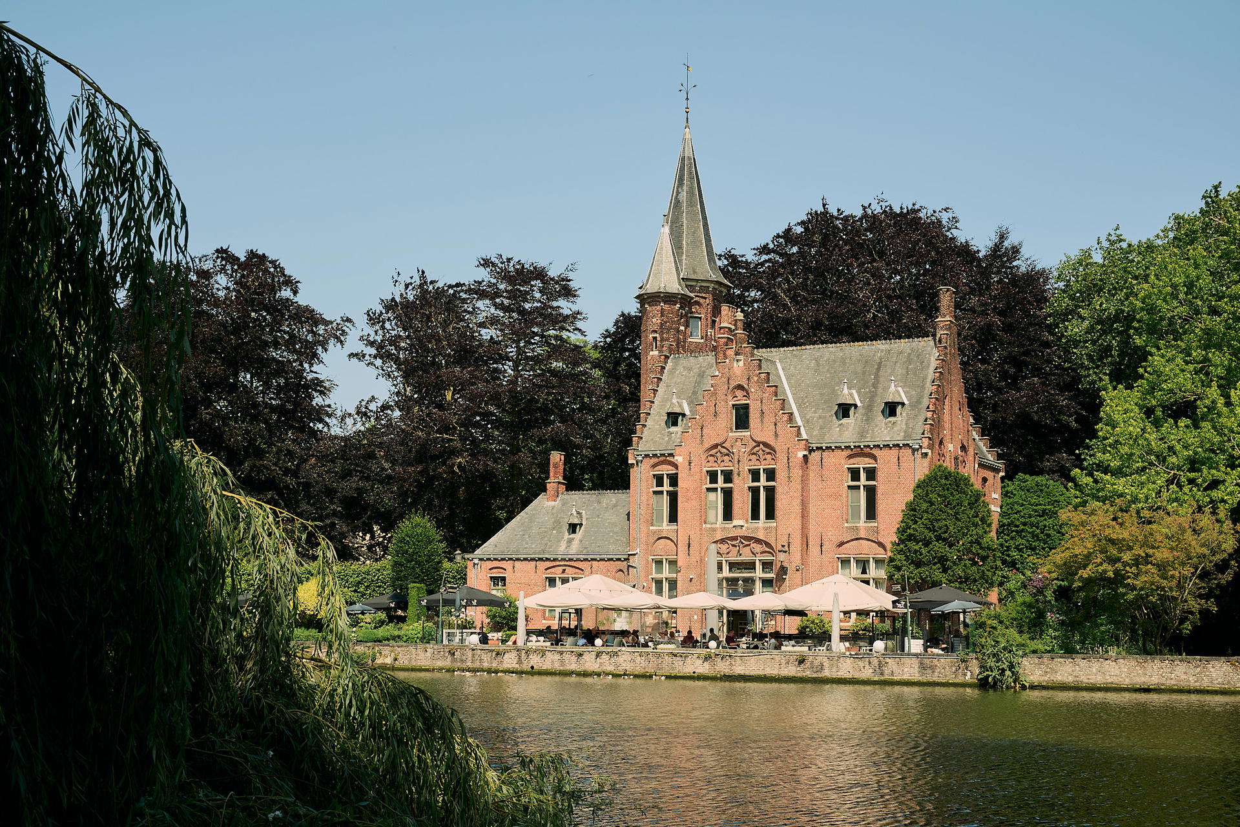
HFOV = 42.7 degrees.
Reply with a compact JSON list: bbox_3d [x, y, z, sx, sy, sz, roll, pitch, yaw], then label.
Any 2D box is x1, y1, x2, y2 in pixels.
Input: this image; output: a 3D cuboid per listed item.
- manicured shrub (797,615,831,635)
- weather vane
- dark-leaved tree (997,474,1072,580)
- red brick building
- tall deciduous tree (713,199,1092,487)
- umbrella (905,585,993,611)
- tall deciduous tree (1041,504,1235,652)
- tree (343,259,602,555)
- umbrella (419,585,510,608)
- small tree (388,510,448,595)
[{"bbox_3d":[8.345,9.163,68.407,1.420,0.910,1.200,-3,-8,27],"label":"manicured shrub"},{"bbox_3d":[3.689,-17.685,86.798,0.850,3.730,0.850,-4,-8,33],"label":"weather vane"},{"bbox_3d":[19.610,7.177,74.713,3.670,8.620,3.670,1,-7,0],"label":"dark-leaved tree"},{"bbox_3d":[5.840,-2.030,81.620,24.630,28.220,14.040,-3,-8,27],"label":"red brick building"},{"bbox_3d":[18.279,0.311,100.738,23.990,28.540,20.000,1,-7,0],"label":"tall deciduous tree"},{"bbox_3d":[12.499,7.093,61.111,3.000,0.910,3.000,-3,-8,27],"label":"umbrella"},{"bbox_3d":[19.008,6.054,57.722,6.920,5.550,6.200,1,-7,0],"label":"tall deciduous tree"},{"bbox_3d":[-9.339,2.027,102.499,16.530,24.850,15.000,1,-7,0],"label":"tree"},{"bbox_3d":[-7.067,8.303,72.014,3.000,0.960,3.000,-3,-8,27],"label":"umbrella"},{"bbox_3d":[-10.029,8.241,78.565,2.940,6.680,2.940,1,-7,0],"label":"small tree"}]

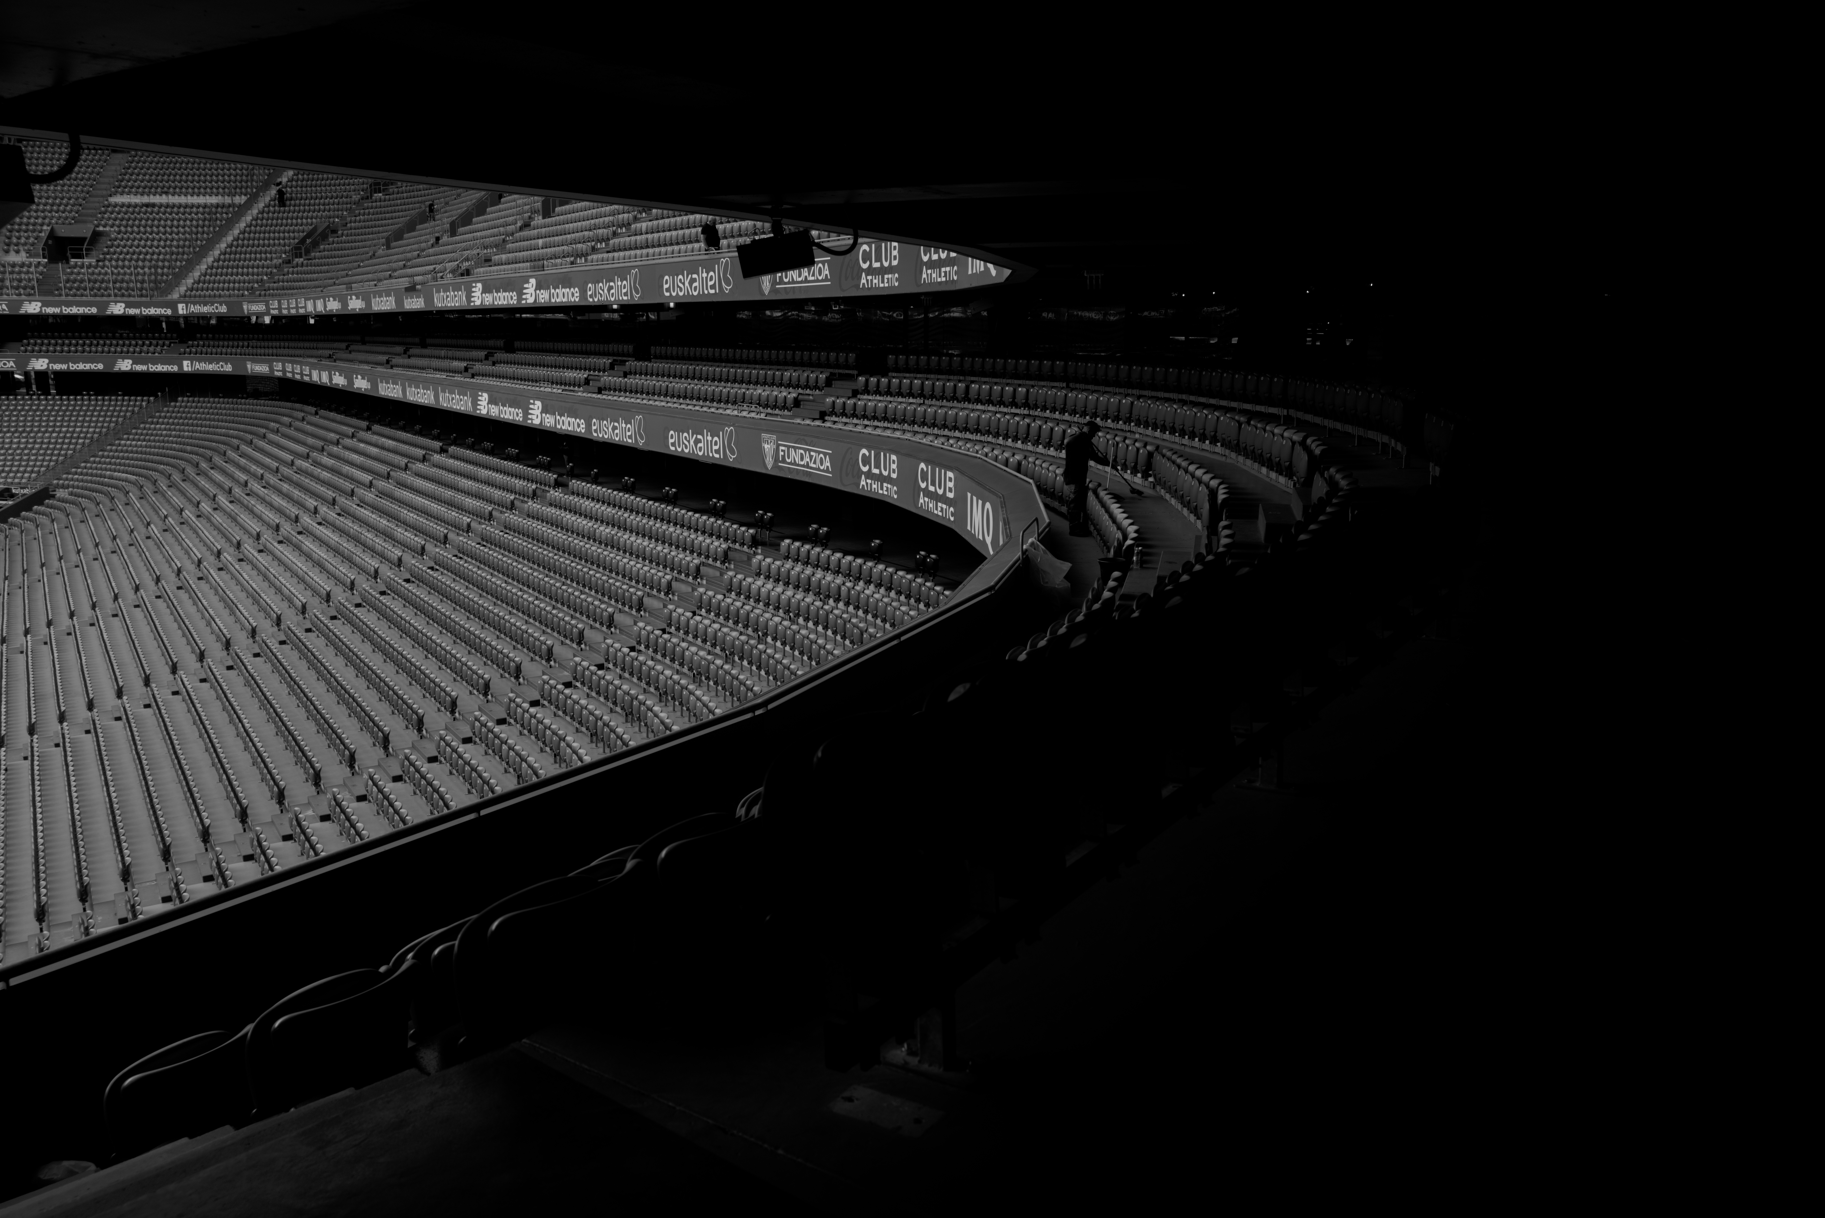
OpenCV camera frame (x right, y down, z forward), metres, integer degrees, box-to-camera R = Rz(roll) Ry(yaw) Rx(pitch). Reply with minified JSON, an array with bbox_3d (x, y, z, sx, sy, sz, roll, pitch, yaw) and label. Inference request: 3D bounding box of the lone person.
[{"bbox_3d":[2.611,-1.944,21.310,0.620,1.700,0.520,-4,12,-20],"label":"lone person"}]

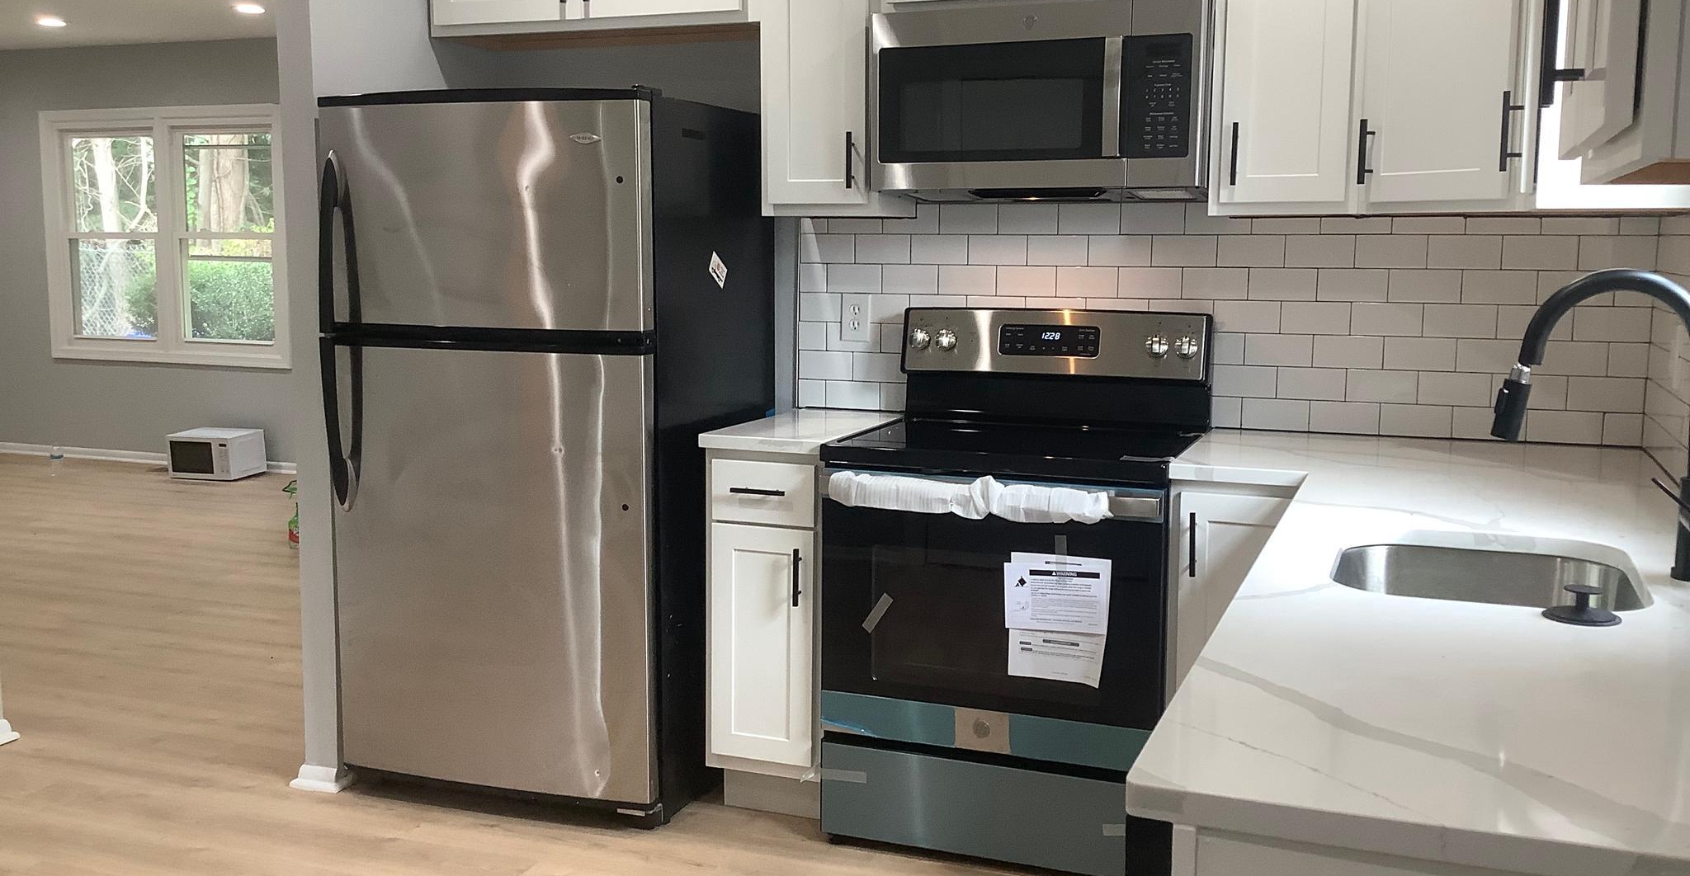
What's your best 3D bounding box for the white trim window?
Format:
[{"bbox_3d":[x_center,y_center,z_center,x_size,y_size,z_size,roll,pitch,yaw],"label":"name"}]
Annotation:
[{"bbox_3d":[-4.001,-1.185,8.929,1.800,1.490,0.100,3,8,20],"label":"white trim window"}]

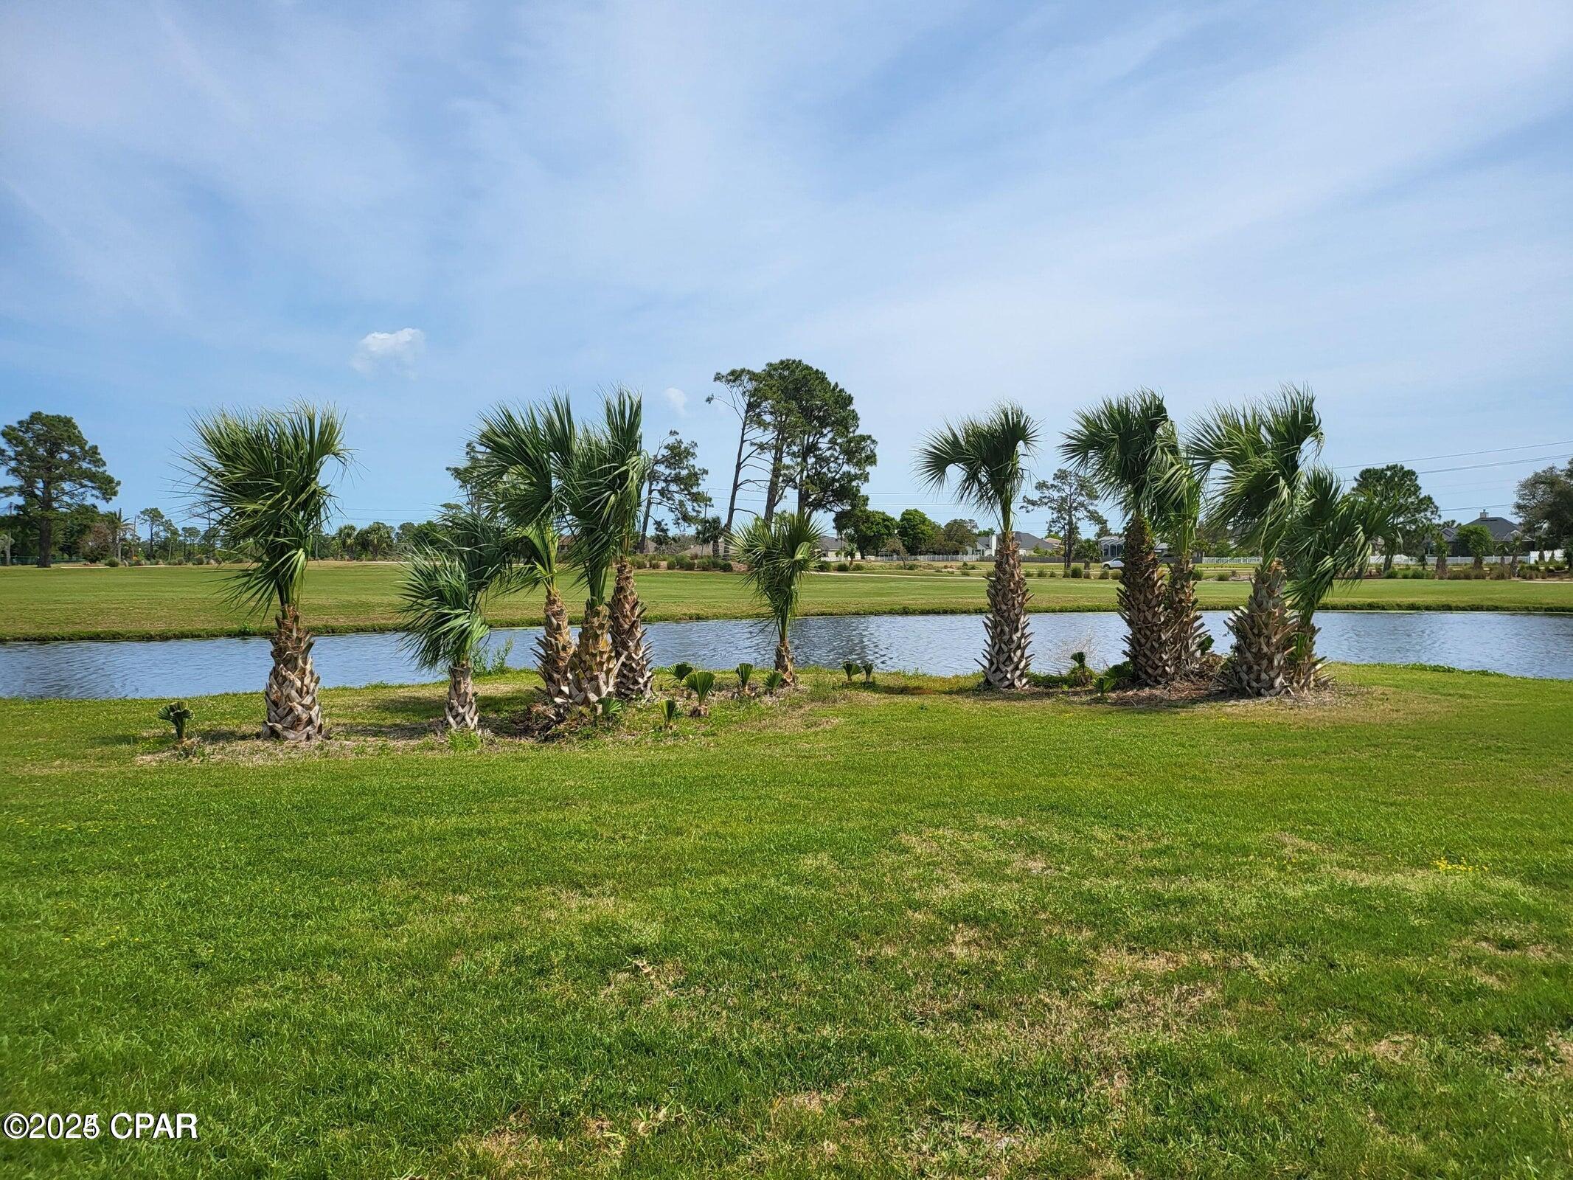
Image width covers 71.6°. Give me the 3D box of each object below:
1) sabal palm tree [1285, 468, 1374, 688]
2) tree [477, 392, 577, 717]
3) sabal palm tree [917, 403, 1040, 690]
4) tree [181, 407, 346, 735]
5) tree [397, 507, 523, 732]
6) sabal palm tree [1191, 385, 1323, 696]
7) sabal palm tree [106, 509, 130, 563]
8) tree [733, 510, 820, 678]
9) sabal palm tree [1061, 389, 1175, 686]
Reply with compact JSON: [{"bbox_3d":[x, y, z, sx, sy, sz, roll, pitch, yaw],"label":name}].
[{"bbox_3d":[6.518,-0.133,13.087,1.101,2.645,1.212,0,2,0],"label":"sabal palm tree"},{"bbox_3d":[-2.847,-0.402,11.889,1.092,3.348,1.255,0,2,0],"label":"tree"},{"bbox_3d":[2.321,-0.536,13.203,1.457,3.397,1.457,0,2,0],"label":"sabal palm tree"},{"bbox_3d":[-4.663,-0.165,9.772,1.452,2.946,1.452,0,2,0],"label":"tree"},{"bbox_3d":[-3.032,0.274,10.134,1.130,2.048,1.130,0,2,0],"label":"tree"},{"bbox_3d":[5.478,-0.572,12.694,1.485,3.546,1.559,0,2,0],"label":"sabal palm tree"},{"bbox_3d":[-64.301,-5.206,105.000,2.295,4.986,2.525,0,2,0],"label":"sabal palm tree"},{"bbox_3d":[-0.131,0.085,13.664,1.075,2.112,1.075,0,2,0],"label":"tree"},{"bbox_3d":[4.118,-0.649,13.562,1.364,3.624,1.432,0,2,0],"label":"sabal palm tree"}]

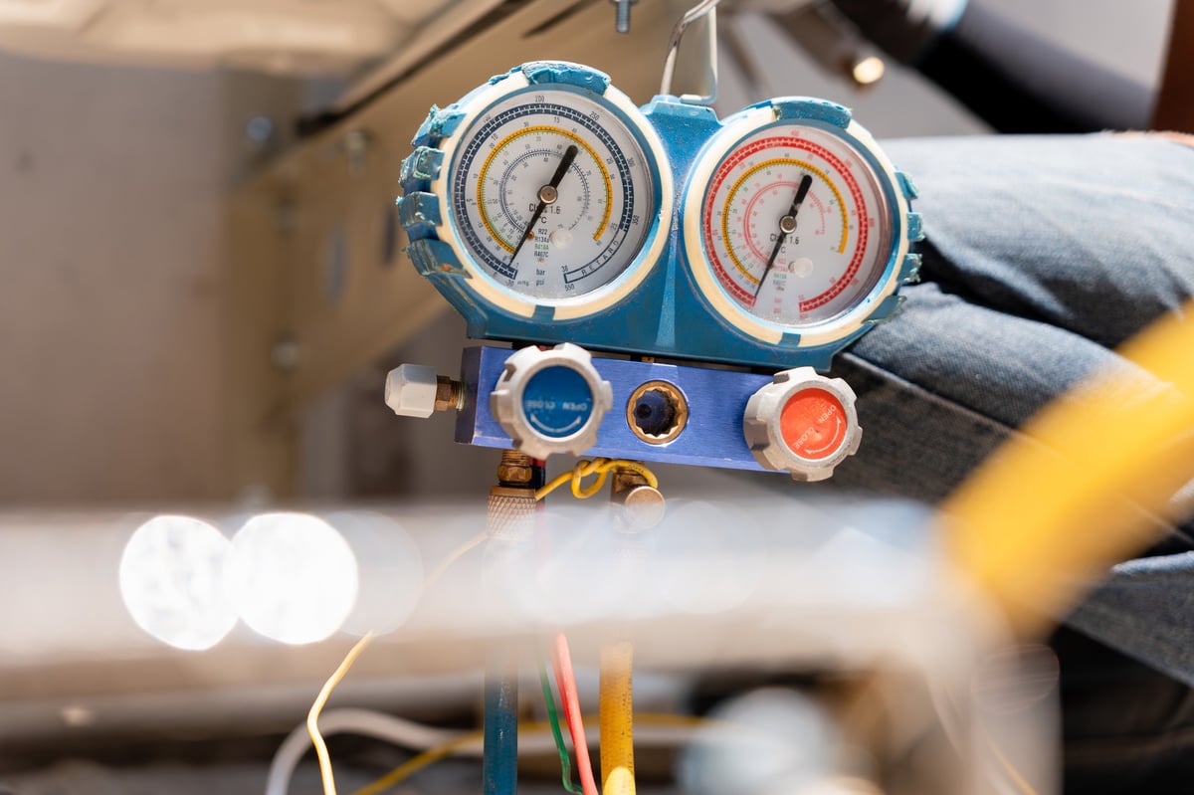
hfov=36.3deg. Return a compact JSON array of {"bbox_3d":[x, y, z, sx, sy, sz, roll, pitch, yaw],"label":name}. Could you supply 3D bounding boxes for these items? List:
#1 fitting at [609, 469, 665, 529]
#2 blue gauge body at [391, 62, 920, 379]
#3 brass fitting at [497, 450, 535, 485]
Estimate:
[{"bbox_3d":[0.014,0.036,0.658,0.017,0.025,0.025,6,2,-15],"label":"fitting"},{"bbox_3d":[0.025,-0.064,0.656,0.193,0.097,0.043,6,2,-15],"label":"blue gauge body"},{"bbox_3d":[-0.029,0.025,0.649,0.013,0.013,0.013,6,2,-15],"label":"brass fitting"}]

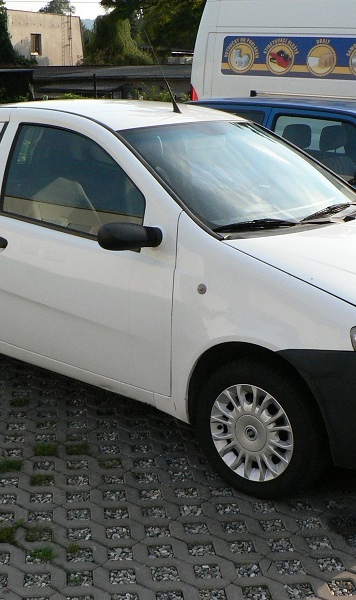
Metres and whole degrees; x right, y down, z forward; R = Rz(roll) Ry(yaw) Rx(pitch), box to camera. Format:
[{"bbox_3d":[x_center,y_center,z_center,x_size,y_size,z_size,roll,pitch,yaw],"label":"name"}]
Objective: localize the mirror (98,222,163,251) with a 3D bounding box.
[{"bbox_3d":[-0.193,-0.257,3.181,0.160,0.125,0.250,13,19,38],"label":"mirror"}]

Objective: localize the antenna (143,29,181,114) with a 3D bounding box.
[{"bbox_3d":[-0.086,-1.135,4.043,0.050,0.470,0.030,-25,-6,41],"label":"antenna"}]

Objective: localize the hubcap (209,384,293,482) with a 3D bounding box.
[{"bbox_3d":[0.281,0.513,3.109,0.387,0.387,0.055,13,19,38],"label":"hubcap"}]

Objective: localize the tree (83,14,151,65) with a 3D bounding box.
[{"bbox_3d":[-3.498,-13.332,45.994,4.602,5.492,4.393,0,15,-4],"label":"tree"}]

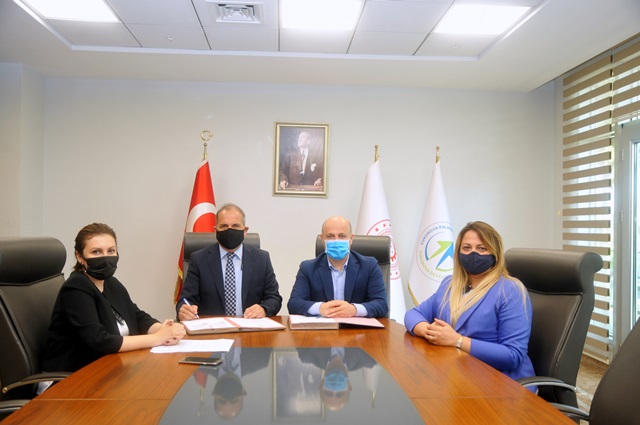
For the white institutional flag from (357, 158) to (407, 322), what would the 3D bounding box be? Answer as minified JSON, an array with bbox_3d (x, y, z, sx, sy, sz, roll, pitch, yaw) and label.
[{"bbox_3d":[0.561,0.298,5.380,0.540,1.607,0.270,1,-1,-4],"label":"white institutional flag"}]

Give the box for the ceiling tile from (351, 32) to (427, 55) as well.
[{"bbox_3d":[0.562,-1.439,4.689,0.600,0.020,0.580,1,-1,-4],"label":"ceiling tile"}]

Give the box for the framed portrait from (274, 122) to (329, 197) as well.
[{"bbox_3d":[-0.198,-0.555,5.865,0.580,0.780,0.040,1,-1,-3],"label":"framed portrait"}]

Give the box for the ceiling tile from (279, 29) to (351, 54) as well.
[{"bbox_3d":[-0.037,-1.438,4.612,0.600,0.020,0.590,1,-1,-3],"label":"ceiling tile"}]

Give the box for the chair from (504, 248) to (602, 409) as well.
[{"bbox_3d":[0.648,0.710,2.102,0.680,1.160,0.620,1,-2,-16],"label":"chair"}]

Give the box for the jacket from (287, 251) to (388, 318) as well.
[{"bbox_3d":[0.095,0.486,2.978,0.550,0.560,0.440,1,-1,-4],"label":"jacket"}]

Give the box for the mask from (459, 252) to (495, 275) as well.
[{"bbox_3d":[0.612,0.202,2.140,0.140,0.098,0.085,0,-2,25],"label":"mask"}]

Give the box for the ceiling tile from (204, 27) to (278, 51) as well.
[{"bbox_3d":[-0.636,-1.446,4.576,0.600,0.020,0.590,1,-1,-3],"label":"ceiling tile"}]

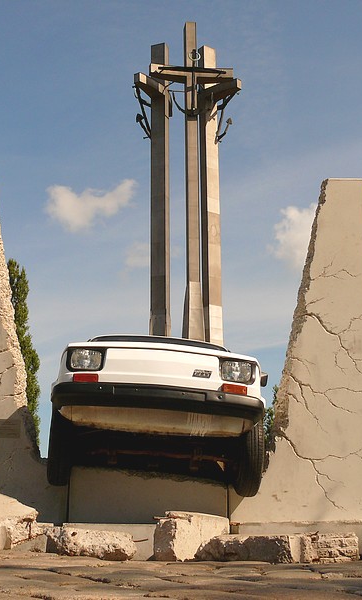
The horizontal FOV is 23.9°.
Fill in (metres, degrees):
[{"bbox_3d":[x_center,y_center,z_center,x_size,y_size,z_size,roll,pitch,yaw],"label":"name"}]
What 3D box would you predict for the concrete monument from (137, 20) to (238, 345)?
[{"bbox_3d":[0.459,-2.744,71.102,9.200,42.000,8.200,2,-15,-8],"label":"concrete monument"}]

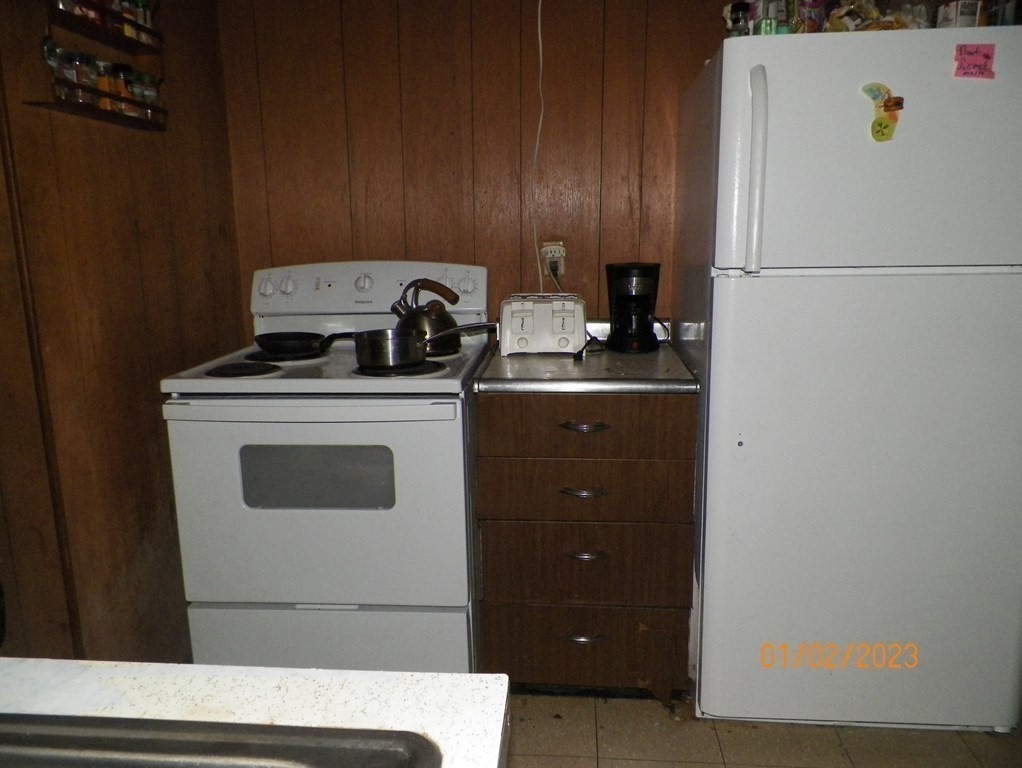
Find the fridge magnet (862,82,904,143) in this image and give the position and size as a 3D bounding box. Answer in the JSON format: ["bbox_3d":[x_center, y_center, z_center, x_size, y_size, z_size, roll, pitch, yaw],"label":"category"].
[{"bbox_3d":[0.797,-0.581,1.577,0.083,0.121,0.008,0,11,6],"label":"fridge magnet"}]

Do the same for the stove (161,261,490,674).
[{"bbox_3d":[-0.465,0.250,2.157,0.758,1.180,0.680,0,11,5],"label":"stove"}]

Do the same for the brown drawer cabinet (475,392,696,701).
[{"bbox_3d":[0.215,0.389,2.194,0.545,0.875,0.630,0,11,5],"label":"brown drawer cabinet"}]

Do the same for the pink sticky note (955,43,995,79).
[{"bbox_3d":[0.972,-0.675,1.543,0.078,0.068,0.003,0,11,6],"label":"pink sticky note"}]

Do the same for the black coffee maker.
[{"bbox_3d":[0.367,-0.237,2.260,0.165,0.260,0.200,0,11,5],"label":"black coffee maker"}]

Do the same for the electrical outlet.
[{"bbox_3d":[0.137,-0.404,2.377,0.076,0.110,0.030,0,11,5],"label":"electrical outlet"}]

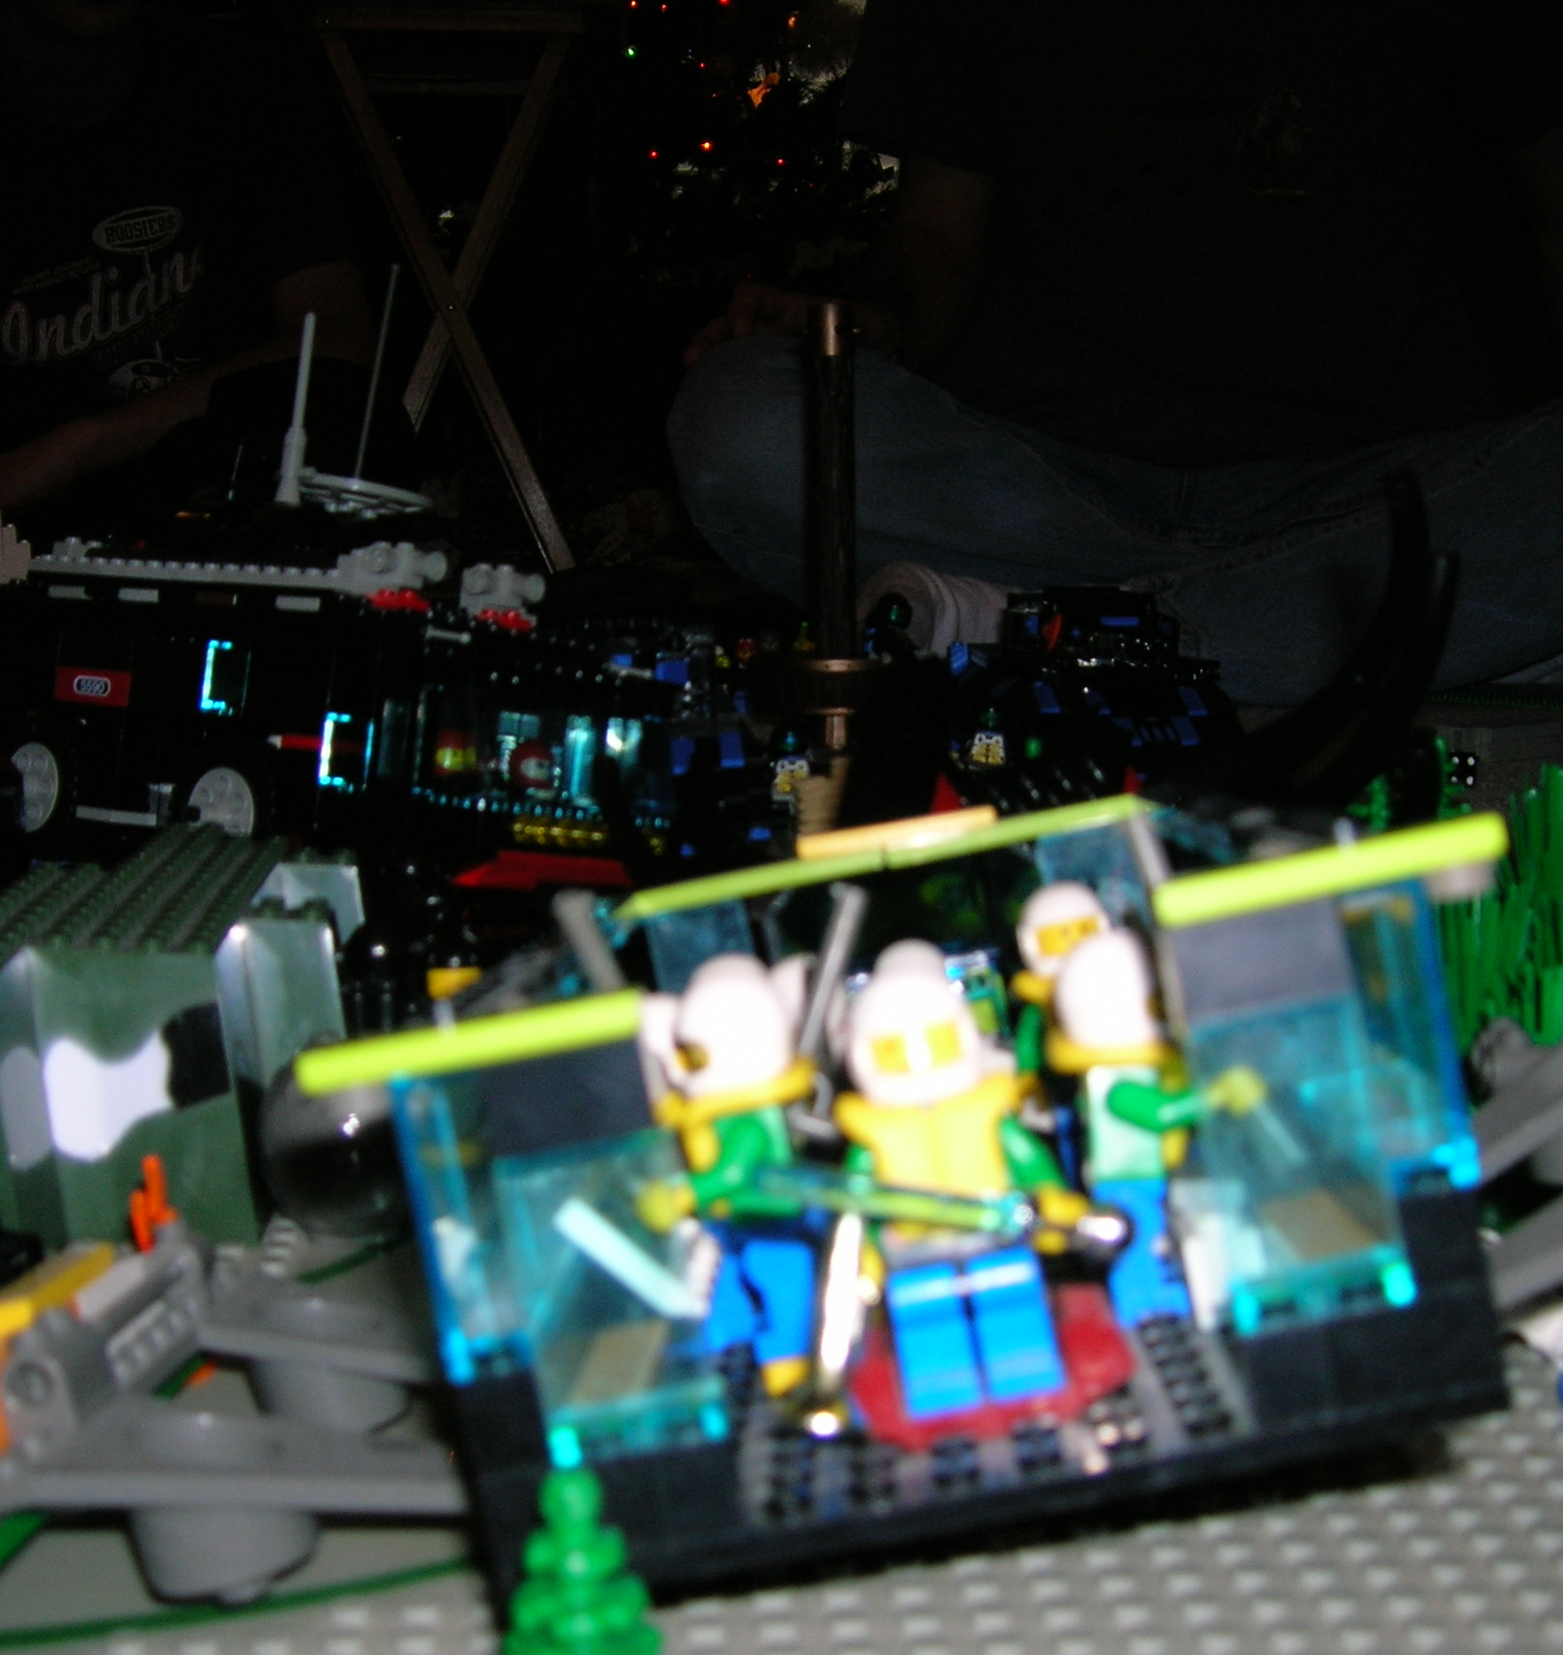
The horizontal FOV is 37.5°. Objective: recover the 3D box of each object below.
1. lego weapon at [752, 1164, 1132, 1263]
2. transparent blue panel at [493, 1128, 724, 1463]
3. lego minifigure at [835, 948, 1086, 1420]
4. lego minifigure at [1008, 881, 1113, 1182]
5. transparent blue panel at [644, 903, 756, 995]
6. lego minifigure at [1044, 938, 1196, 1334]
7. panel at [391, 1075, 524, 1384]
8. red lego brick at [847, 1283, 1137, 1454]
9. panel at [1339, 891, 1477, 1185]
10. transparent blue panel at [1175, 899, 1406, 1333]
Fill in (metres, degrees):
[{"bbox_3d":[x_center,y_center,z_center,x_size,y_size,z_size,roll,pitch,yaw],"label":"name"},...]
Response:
[{"bbox_3d":[0.015,0.036,0.221,0.036,0.006,0.005,8,0,-1],"label":"lego weapon"},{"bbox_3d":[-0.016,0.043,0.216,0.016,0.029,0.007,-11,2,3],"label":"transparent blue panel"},{"bbox_3d":[0.018,0.034,0.230,0.024,0.044,0.017,-11,2,3],"label":"lego minifigure"},{"bbox_3d":[0.042,0.030,0.323,0.022,0.043,0.016,-11,2,3],"label":"lego minifigure"},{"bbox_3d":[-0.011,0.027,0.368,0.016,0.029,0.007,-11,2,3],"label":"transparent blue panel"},{"bbox_3d":[0.042,0.033,0.260,0.019,0.043,0.022,-7,2,5],"label":"lego minifigure"},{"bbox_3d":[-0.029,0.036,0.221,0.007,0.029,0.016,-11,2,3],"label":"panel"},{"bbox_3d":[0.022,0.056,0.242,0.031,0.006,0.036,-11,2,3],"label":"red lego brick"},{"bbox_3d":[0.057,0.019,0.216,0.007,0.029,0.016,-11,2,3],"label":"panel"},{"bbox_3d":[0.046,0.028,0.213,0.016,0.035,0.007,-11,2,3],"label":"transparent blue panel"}]

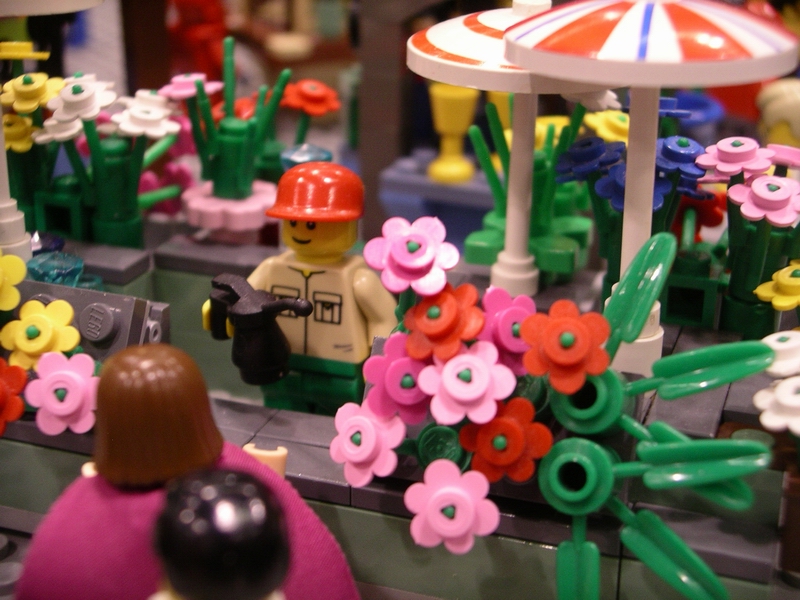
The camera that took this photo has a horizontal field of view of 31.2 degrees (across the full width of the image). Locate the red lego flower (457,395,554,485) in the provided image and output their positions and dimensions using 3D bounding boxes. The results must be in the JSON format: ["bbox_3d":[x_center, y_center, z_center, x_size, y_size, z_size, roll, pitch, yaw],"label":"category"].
[{"bbox_3d":[0.011,0.015,0.149,0.010,0.009,0.003,0,1,19],"label":"red lego flower"}]

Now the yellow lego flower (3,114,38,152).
[{"bbox_3d":[-0.059,-0.026,0.218,0.010,0.003,0.010,4,35,0],"label":"yellow lego flower"}]

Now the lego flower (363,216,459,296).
[{"bbox_3d":[0.001,-0.005,0.149,0.010,0.009,0.003,0,-19,-2],"label":"lego flower"}]

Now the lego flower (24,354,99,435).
[{"bbox_3d":[-0.039,0.011,0.166,0.009,0.009,0.002,5,-2,13],"label":"lego flower"}]

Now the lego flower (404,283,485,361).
[{"bbox_3d":[0.004,0.002,0.149,0.010,0.010,0.003,15,-16,35],"label":"lego flower"}]

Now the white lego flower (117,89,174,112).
[{"bbox_3d":[-0.039,-0.031,0.225,0.010,0.003,0.010,14,24,0],"label":"white lego flower"}]

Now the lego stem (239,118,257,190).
[{"bbox_3d":[-0.023,-0.022,0.218,0.003,0.012,0.003,1,20,0],"label":"lego stem"}]

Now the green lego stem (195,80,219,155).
[{"bbox_3d":[-0.029,-0.028,0.217,0.002,0.012,0.002,-9,26,0],"label":"green lego stem"}]

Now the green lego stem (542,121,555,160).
[{"bbox_3d":[0.021,-0.023,0.203,0.002,0.006,0.002,6,20,0],"label":"green lego stem"}]

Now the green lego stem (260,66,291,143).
[{"bbox_3d":[-0.018,-0.029,0.211,0.002,0.012,0.002,19,20,0],"label":"green lego stem"}]

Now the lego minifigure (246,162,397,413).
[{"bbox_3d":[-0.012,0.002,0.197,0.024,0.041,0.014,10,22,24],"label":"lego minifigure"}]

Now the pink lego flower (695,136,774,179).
[{"bbox_3d":[0.040,-0.017,0.170,0.010,0.002,0.010,3,26,0],"label":"pink lego flower"}]

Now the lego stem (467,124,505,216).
[{"bbox_3d":[0.013,-0.018,0.206,0.002,0.015,0.002,-19,32,0],"label":"lego stem"}]

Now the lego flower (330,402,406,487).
[{"bbox_3d":[-0.004,0.016,0.161,0.010,0.010,0.003,34,0,42],"label":"lego flower"}]

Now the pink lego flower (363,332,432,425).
[{"bbox_3d":[0.001,0.009,0.153,0.010,0.010,0.003,0,2,-17],"label":"pink lego flower"}]

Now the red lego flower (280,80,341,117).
[{"bbox_3d":[-0.015,-0.034,0.242,0.010,0.002,0.010,12,33,-8],"label":"red lego flower"}]

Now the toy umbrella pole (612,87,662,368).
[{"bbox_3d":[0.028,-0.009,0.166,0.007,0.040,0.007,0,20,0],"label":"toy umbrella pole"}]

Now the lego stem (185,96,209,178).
[{"bbox_3d":[-0.031,-0.025,0.220,0.002,0.013,0.002,-10,14,0],"label":"lego stem"}]

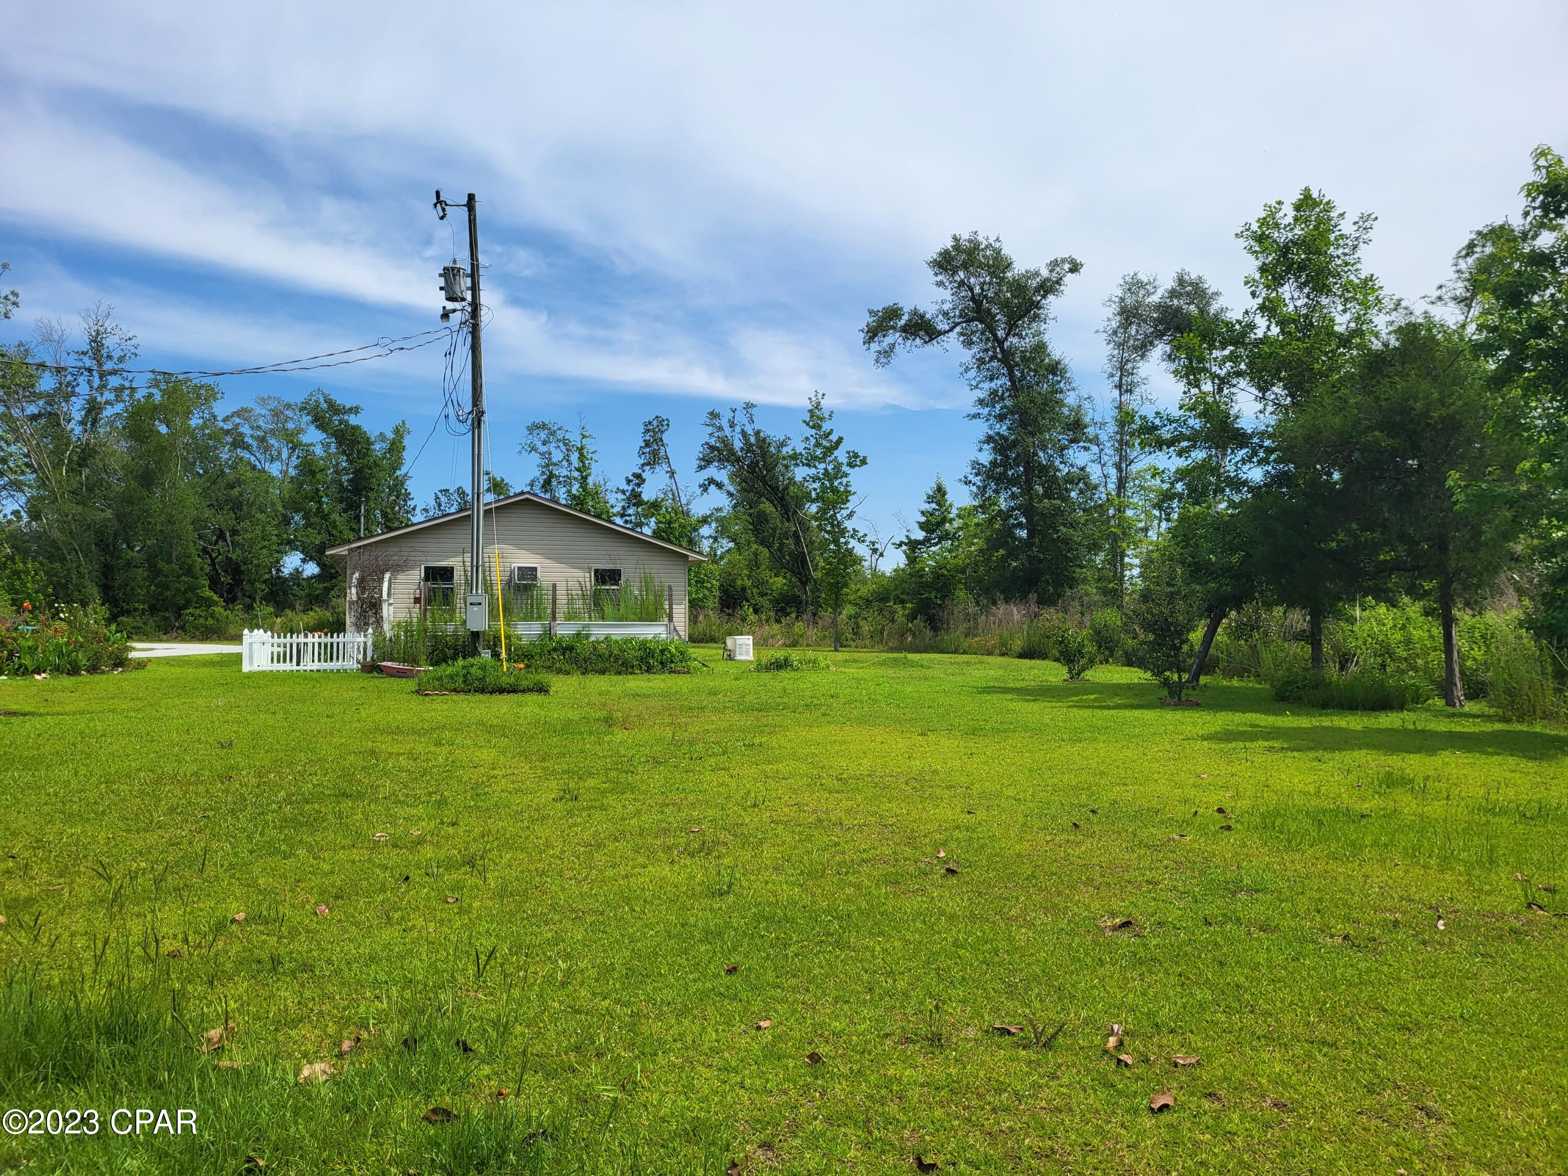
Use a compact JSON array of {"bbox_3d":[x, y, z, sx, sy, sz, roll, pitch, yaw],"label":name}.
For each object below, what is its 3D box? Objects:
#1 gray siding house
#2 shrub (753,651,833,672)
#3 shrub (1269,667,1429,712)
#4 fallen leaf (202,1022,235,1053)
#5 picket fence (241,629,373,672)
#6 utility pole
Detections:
[{"bbox_3d":[-9.250,-0.330,39.400,10.440,4.300,13.500,0,-2,-17],"label":"gray siding house"},{"bbox_3d":[0.190,1.610,25.800,1.750,0.420,1.300,0,-2,0],"label":"shrub"},{"bbox_3d":[8.170,1.440,17.000,2.200,0.600,1.600,-1,-2,26],"label":"shrub"},{"bbox_3d":[-1.945,1.547,4.050,0.110,0.065,0.100,1,-2,-26],"label":"fallen leaf"},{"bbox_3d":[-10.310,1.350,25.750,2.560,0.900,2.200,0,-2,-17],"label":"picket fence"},{"bbox_3d":[-6.580,-3.250,24.000,1.000,9.650,0.550,0,-2,0],"label":"utility pole"}]

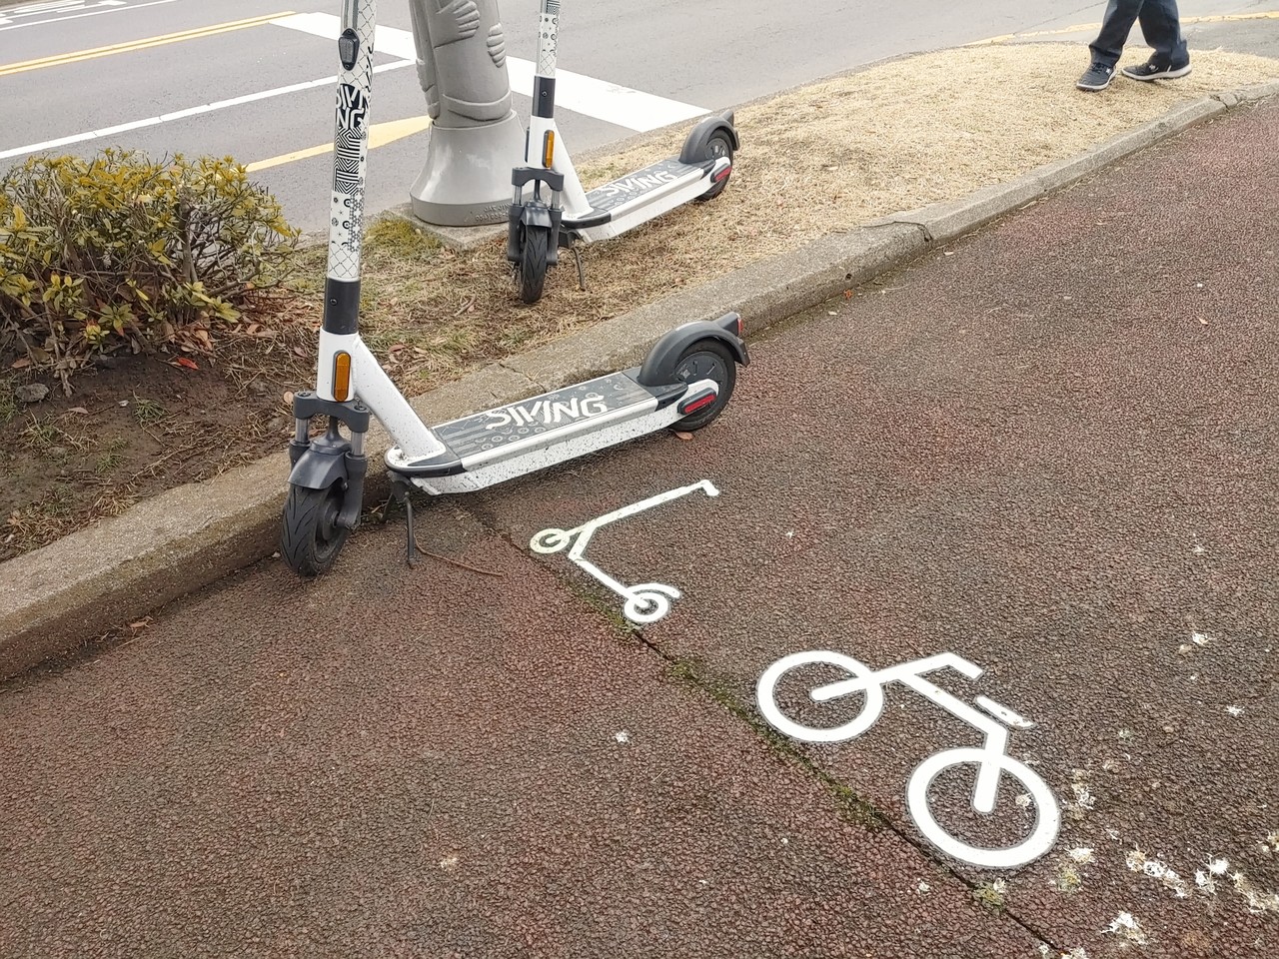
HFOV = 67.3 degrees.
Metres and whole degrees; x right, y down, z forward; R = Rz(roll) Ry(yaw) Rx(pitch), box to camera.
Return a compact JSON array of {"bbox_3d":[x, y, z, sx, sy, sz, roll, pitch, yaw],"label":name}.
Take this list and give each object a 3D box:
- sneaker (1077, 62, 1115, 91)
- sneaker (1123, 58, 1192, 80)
[{"bbox_3d":[2.051,-1.827,4.276,0.107,0.108,0.288,24,51,39],"label":"sneaker"},{"bbox_3d":[2.322,-1.859,4.301,0.288,0.108,0.107,0,33,15],"label":"sneaker"}]

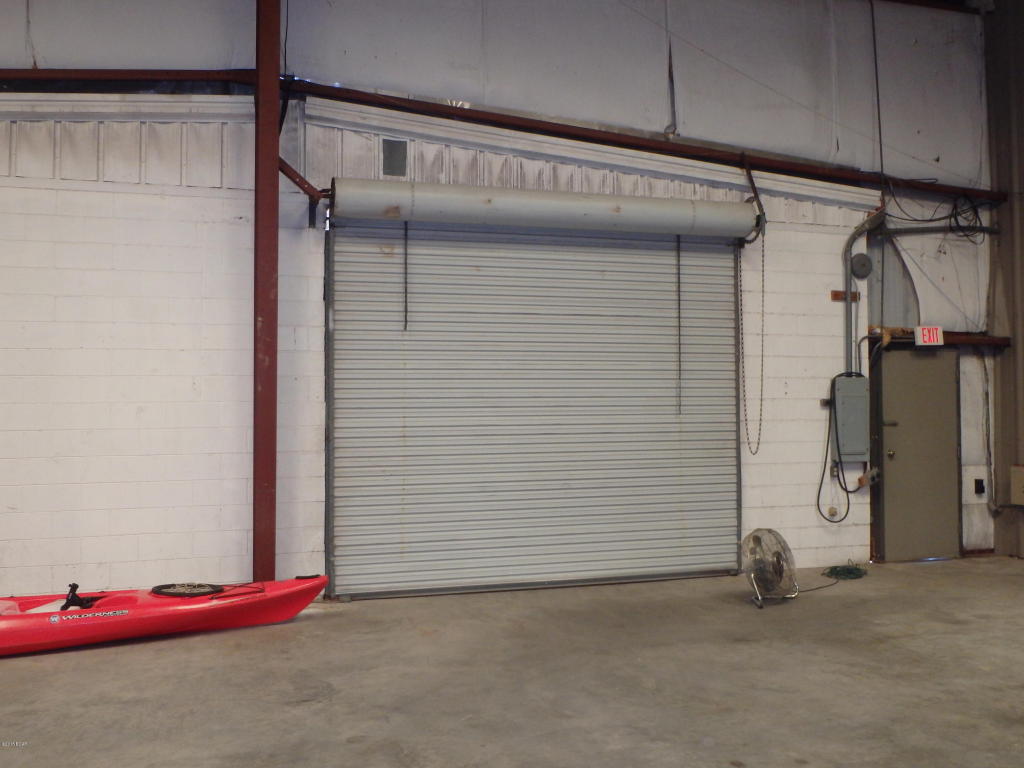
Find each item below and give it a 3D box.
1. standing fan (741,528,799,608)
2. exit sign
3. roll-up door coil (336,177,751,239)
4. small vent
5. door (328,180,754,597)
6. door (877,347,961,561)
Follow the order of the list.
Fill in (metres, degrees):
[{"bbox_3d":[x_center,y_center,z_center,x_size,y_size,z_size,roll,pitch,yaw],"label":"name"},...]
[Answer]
[{"bbox_3d":[2.056,1.442,7.473,0.500,0.570,0.300,0,-1,-32],"label":"standing fan"},{"bbox_3d":[4.172,-0.477,9.461,0.305,0.190,0.050,0,-1,-17],"label":"exit sign"},{"bbox_3d":[0.390,-1.473,8.087,3.800,0.340,0.350,0,-1,-17],"label":"roll-up door coil"},{"bbox_3d":[-0.987,-1.917,8.024,0.209,0.305,0.040,0,-1,-17],"label":"small vent"},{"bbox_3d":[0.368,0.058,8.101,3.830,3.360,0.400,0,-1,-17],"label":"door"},{"bbox_3d":[4.125,0.703,9.538,0.950,2.120,0.070,0,-1,-17],"label":"door"}]

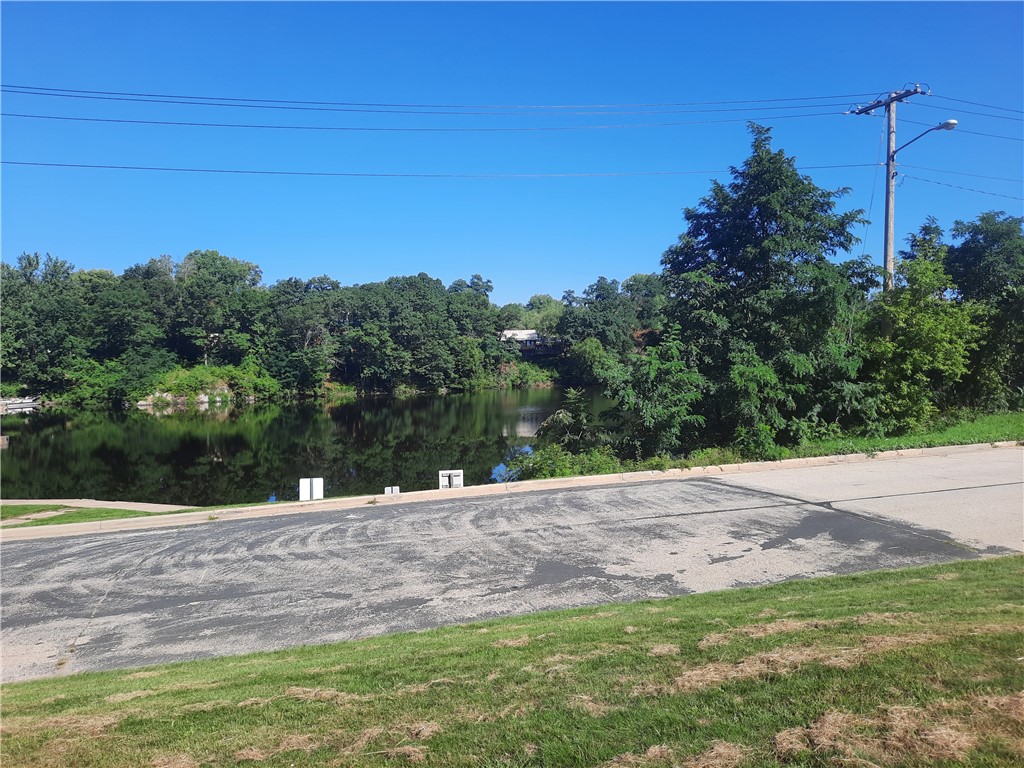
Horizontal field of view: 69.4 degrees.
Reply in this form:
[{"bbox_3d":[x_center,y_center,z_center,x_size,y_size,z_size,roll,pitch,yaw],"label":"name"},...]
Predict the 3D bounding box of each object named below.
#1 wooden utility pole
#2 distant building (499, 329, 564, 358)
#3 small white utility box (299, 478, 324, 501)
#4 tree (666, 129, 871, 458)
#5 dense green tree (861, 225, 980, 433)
[{"bbox_3d":[12.234,-4.073,24.000,0.400,10.900,2.400,-1,2,-26],"label":"wooden utility pole"},{"bbox_3d":[3.692,-7.667,140.000,12.300,5.800,8.500,0,2,0],"label":"distant building"},{"bbox_3d":[-4.013,2.116,14.800,0.480,0.450,0.280,0,2,-13],"label":"small white utility box"},{"bbox_3d":[7.273,-2.722,21.300,5.700,9.200,5.400,1,2,16],"label":"tree"},{"bbox_3d":[12.705,-1.726,23.000,3.600,6.400,3.600,1,2,30],"label":"dense green tree"}]

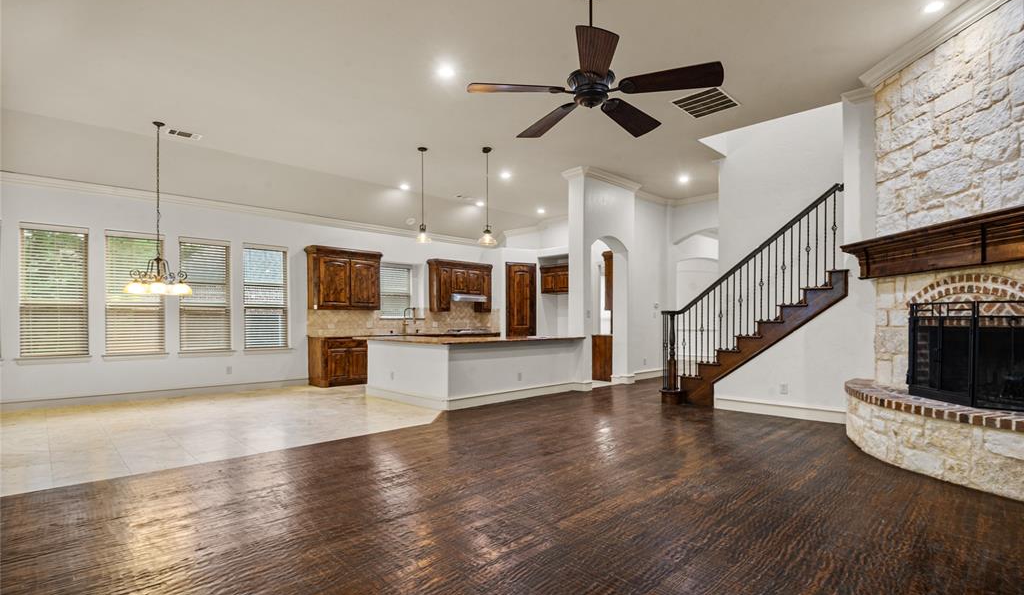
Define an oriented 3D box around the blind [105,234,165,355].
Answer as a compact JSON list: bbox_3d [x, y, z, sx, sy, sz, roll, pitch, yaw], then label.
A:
[{"bbox_3d":[-5.664,-0.061,6.853,0.706,1.812,0.060,2,-3,-41],"label":"blind"}]

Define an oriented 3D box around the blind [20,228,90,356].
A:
[{"bbox_3d":[-6.315,-0.084,6.295,0.689,1.790,0.060,2,-3,-41],"label":"blind"}]

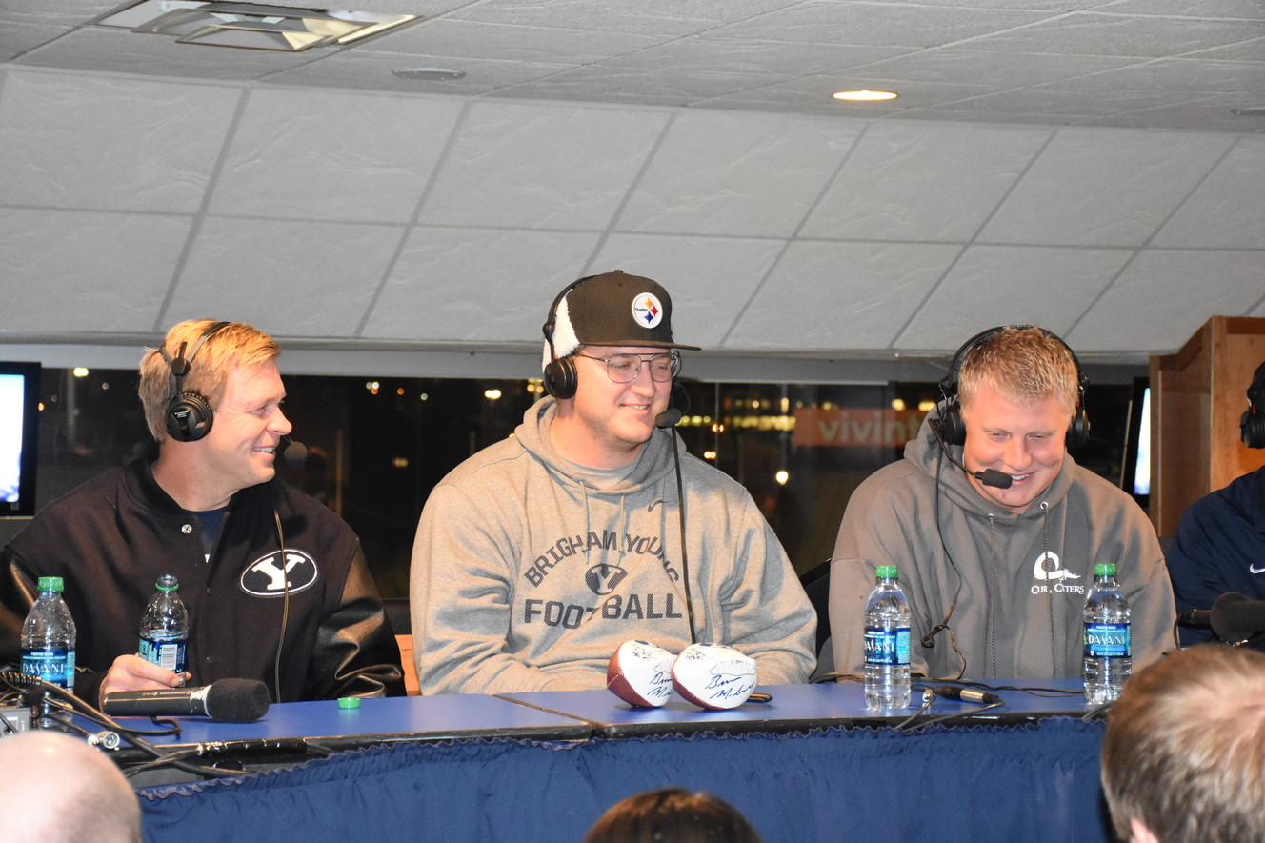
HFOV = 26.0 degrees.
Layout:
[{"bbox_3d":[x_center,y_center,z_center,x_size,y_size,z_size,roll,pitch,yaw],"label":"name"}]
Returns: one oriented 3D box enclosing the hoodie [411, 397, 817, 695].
[{"bbox_3d":[-0.031,0.305,4.400,0.640,0.690,0.440,0,-1,-2],"label":"hoodie"}]

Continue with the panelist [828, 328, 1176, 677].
[{"bbox_3d":[0.605,0.500,4.310,0.550,1.310,0.760,0,-1,-7],"label":"panelist"}]

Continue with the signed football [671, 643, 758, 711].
[{"bbox_3d":[0.116,0.362,3.880,0.155,0.097,0.098,0,-1,-42],"label":"signed football"}]

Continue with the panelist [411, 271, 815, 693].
[{"bbox_3d":[-0.030,0.456,4.240,0.640,1.390,0.760,0,-1,-2],"label":"panelist"}]

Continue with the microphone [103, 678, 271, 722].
[{"bbox_3d":[-0.600,0.373,3.690,0.243,0.058,0.058,-1,-1,27],"label":"microphone"}]

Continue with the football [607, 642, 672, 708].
[{"bbox_3d":[0.012,0.362,3.925,0.098,0.097,0.155,-1,-1,21],"label":"football"}]

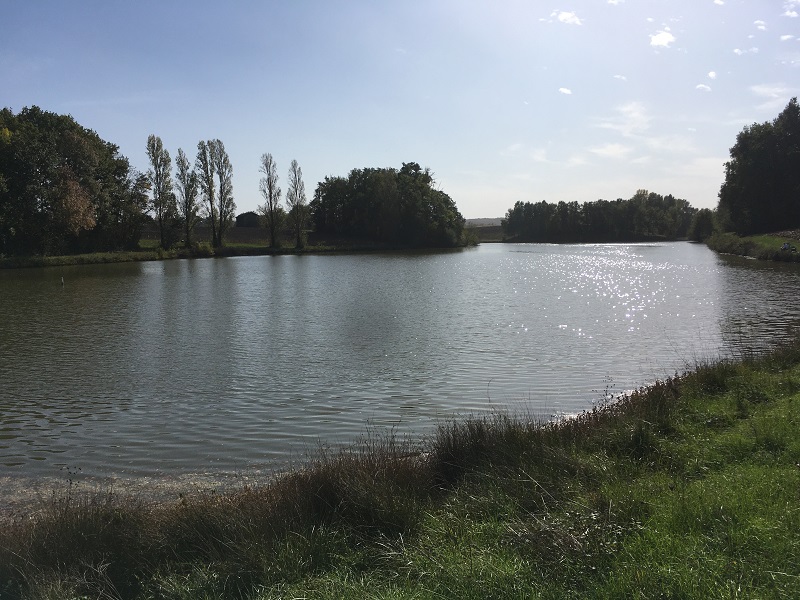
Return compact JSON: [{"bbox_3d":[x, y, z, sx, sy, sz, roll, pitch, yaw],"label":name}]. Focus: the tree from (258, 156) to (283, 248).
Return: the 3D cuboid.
[{"bbox_3d":[-18.700,-14.401,97.000,3.500,13.700,3.500,-1,6,0],"label":"tree"}]

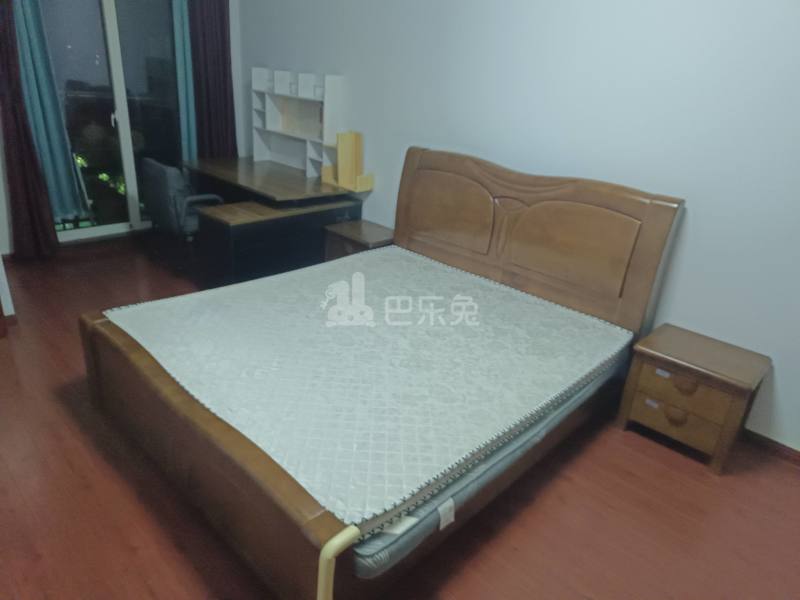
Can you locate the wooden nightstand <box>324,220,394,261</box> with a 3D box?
[{"bbox_3d":[-0.276,-0.316,4.278,0.530,0.480,0.435,24,30,39],"label":"wooden nightstand"}]

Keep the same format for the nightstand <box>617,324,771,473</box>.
[{"bbox_3d":[1.460,0.480,2.683,0.520,0.480,0.440,24,30,39],"label":"nightstand"}]

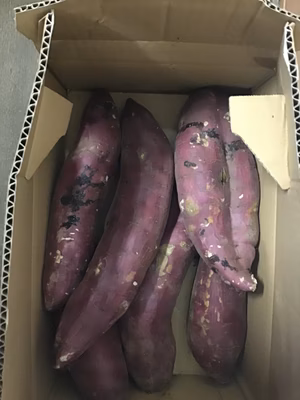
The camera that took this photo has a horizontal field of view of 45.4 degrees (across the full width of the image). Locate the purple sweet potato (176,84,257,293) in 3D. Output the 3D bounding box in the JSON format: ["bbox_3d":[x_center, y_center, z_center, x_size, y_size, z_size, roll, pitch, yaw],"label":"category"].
[{"bbox_3d":[0.055,-0.005,0.345,0.057,0.049,0.199,-12,85,0],"label":"purple sweet potato"}]

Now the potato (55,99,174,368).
[{"bbox_3d":[-0.025,0.040,0.342,0.071,0.056,0.263,16,85,0],"label":"potato"}]

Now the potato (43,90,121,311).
[{"bbox_3d":[-0.066,0.002,0.352,0.056,0.054,0.221,18,85,1],"label":"potato"}]

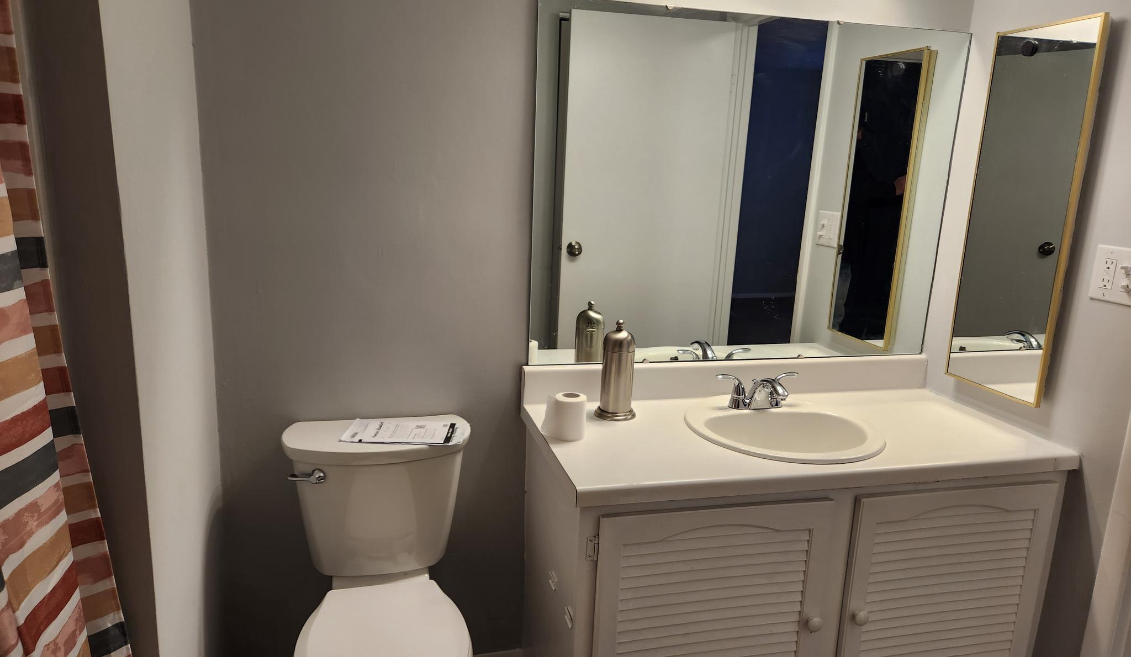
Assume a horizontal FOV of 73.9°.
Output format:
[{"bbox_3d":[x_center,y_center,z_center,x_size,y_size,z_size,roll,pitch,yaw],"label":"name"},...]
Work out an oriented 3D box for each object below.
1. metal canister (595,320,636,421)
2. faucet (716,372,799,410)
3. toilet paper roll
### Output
[{"bbox_3d":[0.133,0.101,1.901,0.106,0.248,0.106,2,12,0],"label":"metal canister"},{"bbox_3d":[0.526,0.172,1.950,0.241,0.098,0.174,-1,13,-14],"label":"faucet"},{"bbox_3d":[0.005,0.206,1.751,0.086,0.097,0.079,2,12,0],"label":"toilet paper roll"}]

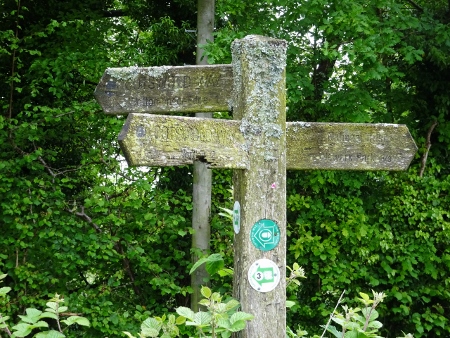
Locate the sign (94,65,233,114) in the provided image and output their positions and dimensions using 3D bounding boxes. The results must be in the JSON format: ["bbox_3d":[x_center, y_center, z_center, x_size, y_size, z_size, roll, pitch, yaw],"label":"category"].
[{"bbox_3d":[-0.147,-0.204,2.840,0.385,0.117,0.035,0,-2,15],"label":"sign"}]

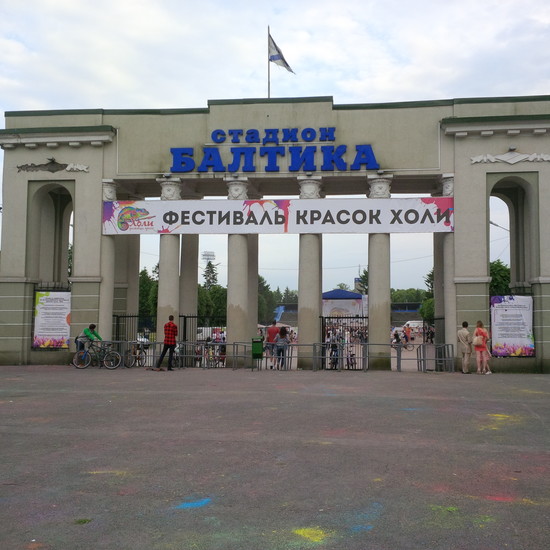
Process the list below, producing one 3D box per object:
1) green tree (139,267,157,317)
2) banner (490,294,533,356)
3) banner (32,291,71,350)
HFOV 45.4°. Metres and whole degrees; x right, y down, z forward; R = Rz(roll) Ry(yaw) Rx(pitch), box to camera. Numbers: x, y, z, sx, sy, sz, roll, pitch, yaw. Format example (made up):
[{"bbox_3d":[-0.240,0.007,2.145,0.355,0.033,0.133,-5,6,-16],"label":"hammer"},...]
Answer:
[{"bbox_3d":[-9.708,2.436,50.000,3.400,5.848,3.400,0,-4,7],"label":"green tree"},{"bbox_3d":[7.960,1.719,21.964,1.390,2.041,0.060,0,-4,6],"label":"banner"},{"bbox_3d":[-8.063,1.634,23.799,1.404,2.068,0.060,0,-4,6],"label":"banner"}]

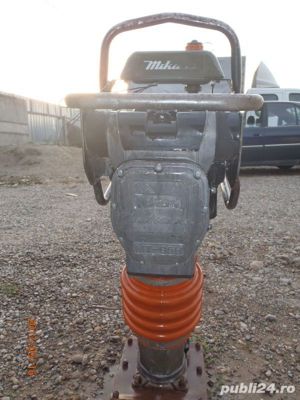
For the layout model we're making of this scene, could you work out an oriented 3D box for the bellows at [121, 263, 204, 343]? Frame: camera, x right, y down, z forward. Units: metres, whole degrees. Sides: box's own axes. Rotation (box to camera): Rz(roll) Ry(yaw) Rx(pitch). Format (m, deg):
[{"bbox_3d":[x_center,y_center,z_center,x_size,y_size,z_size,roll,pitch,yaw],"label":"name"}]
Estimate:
[{"bbox_3d":[0.035,0.247,0.897,0.220,0.195,0.220,1,23,6],"label":"bellows"}]

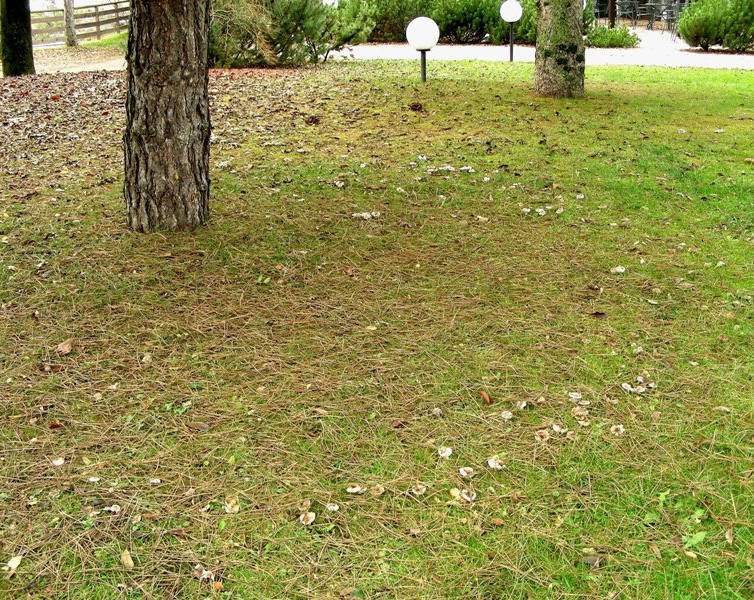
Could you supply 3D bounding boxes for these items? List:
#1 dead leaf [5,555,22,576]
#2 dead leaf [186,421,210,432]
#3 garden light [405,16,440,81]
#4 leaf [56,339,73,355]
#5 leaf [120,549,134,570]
[{"bbox_3d":[-0.952,0.695,2.300,0.035,0.016,0.078,0,20,0],"label":"dead leaf"},{"bbox_3d":[-0.606,0.427,2.967,0.085,0.016,0.035,8,22,20],"label":"dead leaf"},{"bbox_3d":[0.560,-3.072,10.783,0.410,0.793,0.410,0,20,0],"label":"garden light"},{"bbox_3d":[-1.263,0.190,3.550,0.052,0.034,0.080,4,21,10],"label":"leaf"},{"bbox_3d":[-0.662,0.687,2.321,0.031,0.014,0.085,-3,21,-8],"label":"leaf"}]

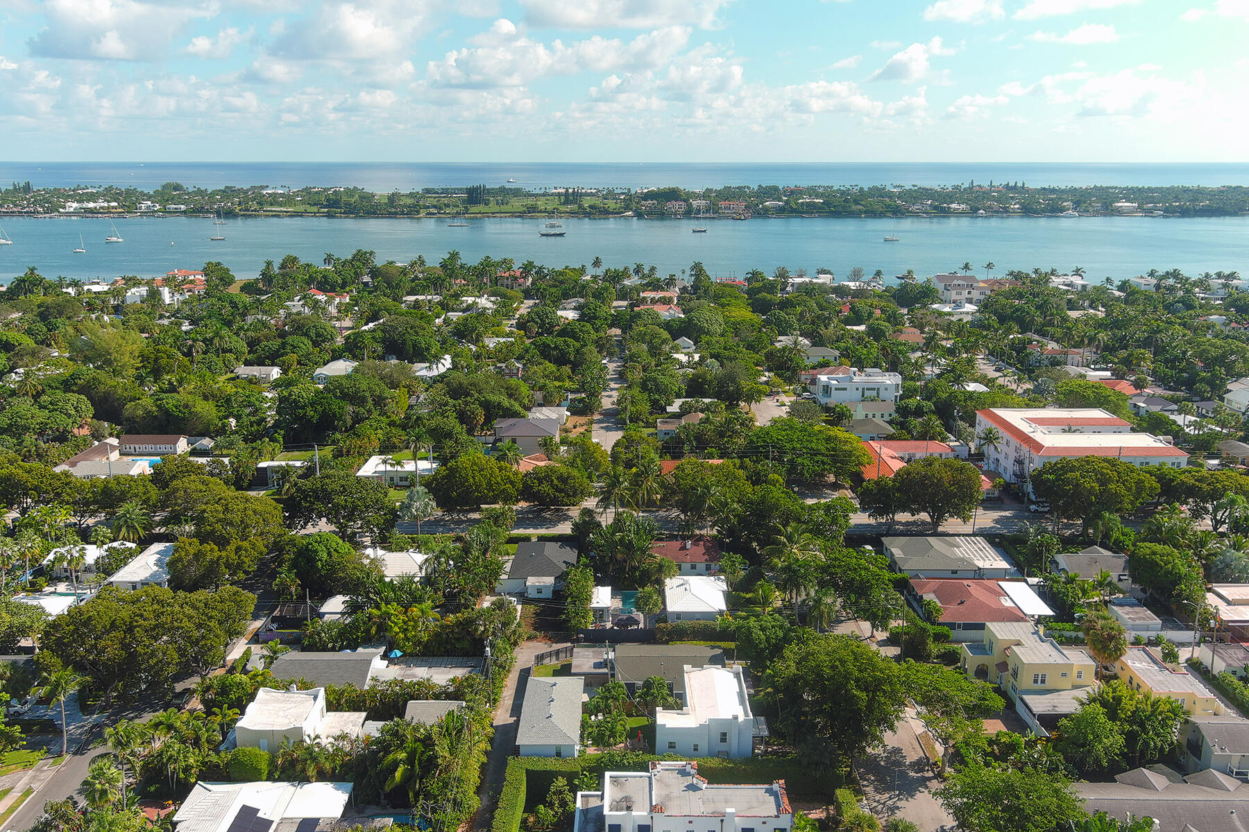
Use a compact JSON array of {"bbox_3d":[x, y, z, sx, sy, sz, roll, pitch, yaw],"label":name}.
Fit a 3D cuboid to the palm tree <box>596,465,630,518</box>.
[{"bbox_3d":[-1.400,16.959,191.042,7.300,14.000,7.300,0,14,0],"label":"palm tree"}]

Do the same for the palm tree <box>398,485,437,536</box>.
[{"bbox_3d":[-37.644,17.712,184.013,7.000,10.200,7.000,0,14,0],"label":"palm tree"}]

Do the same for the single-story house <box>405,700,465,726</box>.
[{"bbox_3d":[-22.550,36.879,122.004,6.801,3.900,6.600,0,14,0],"label":"single-story house"}]

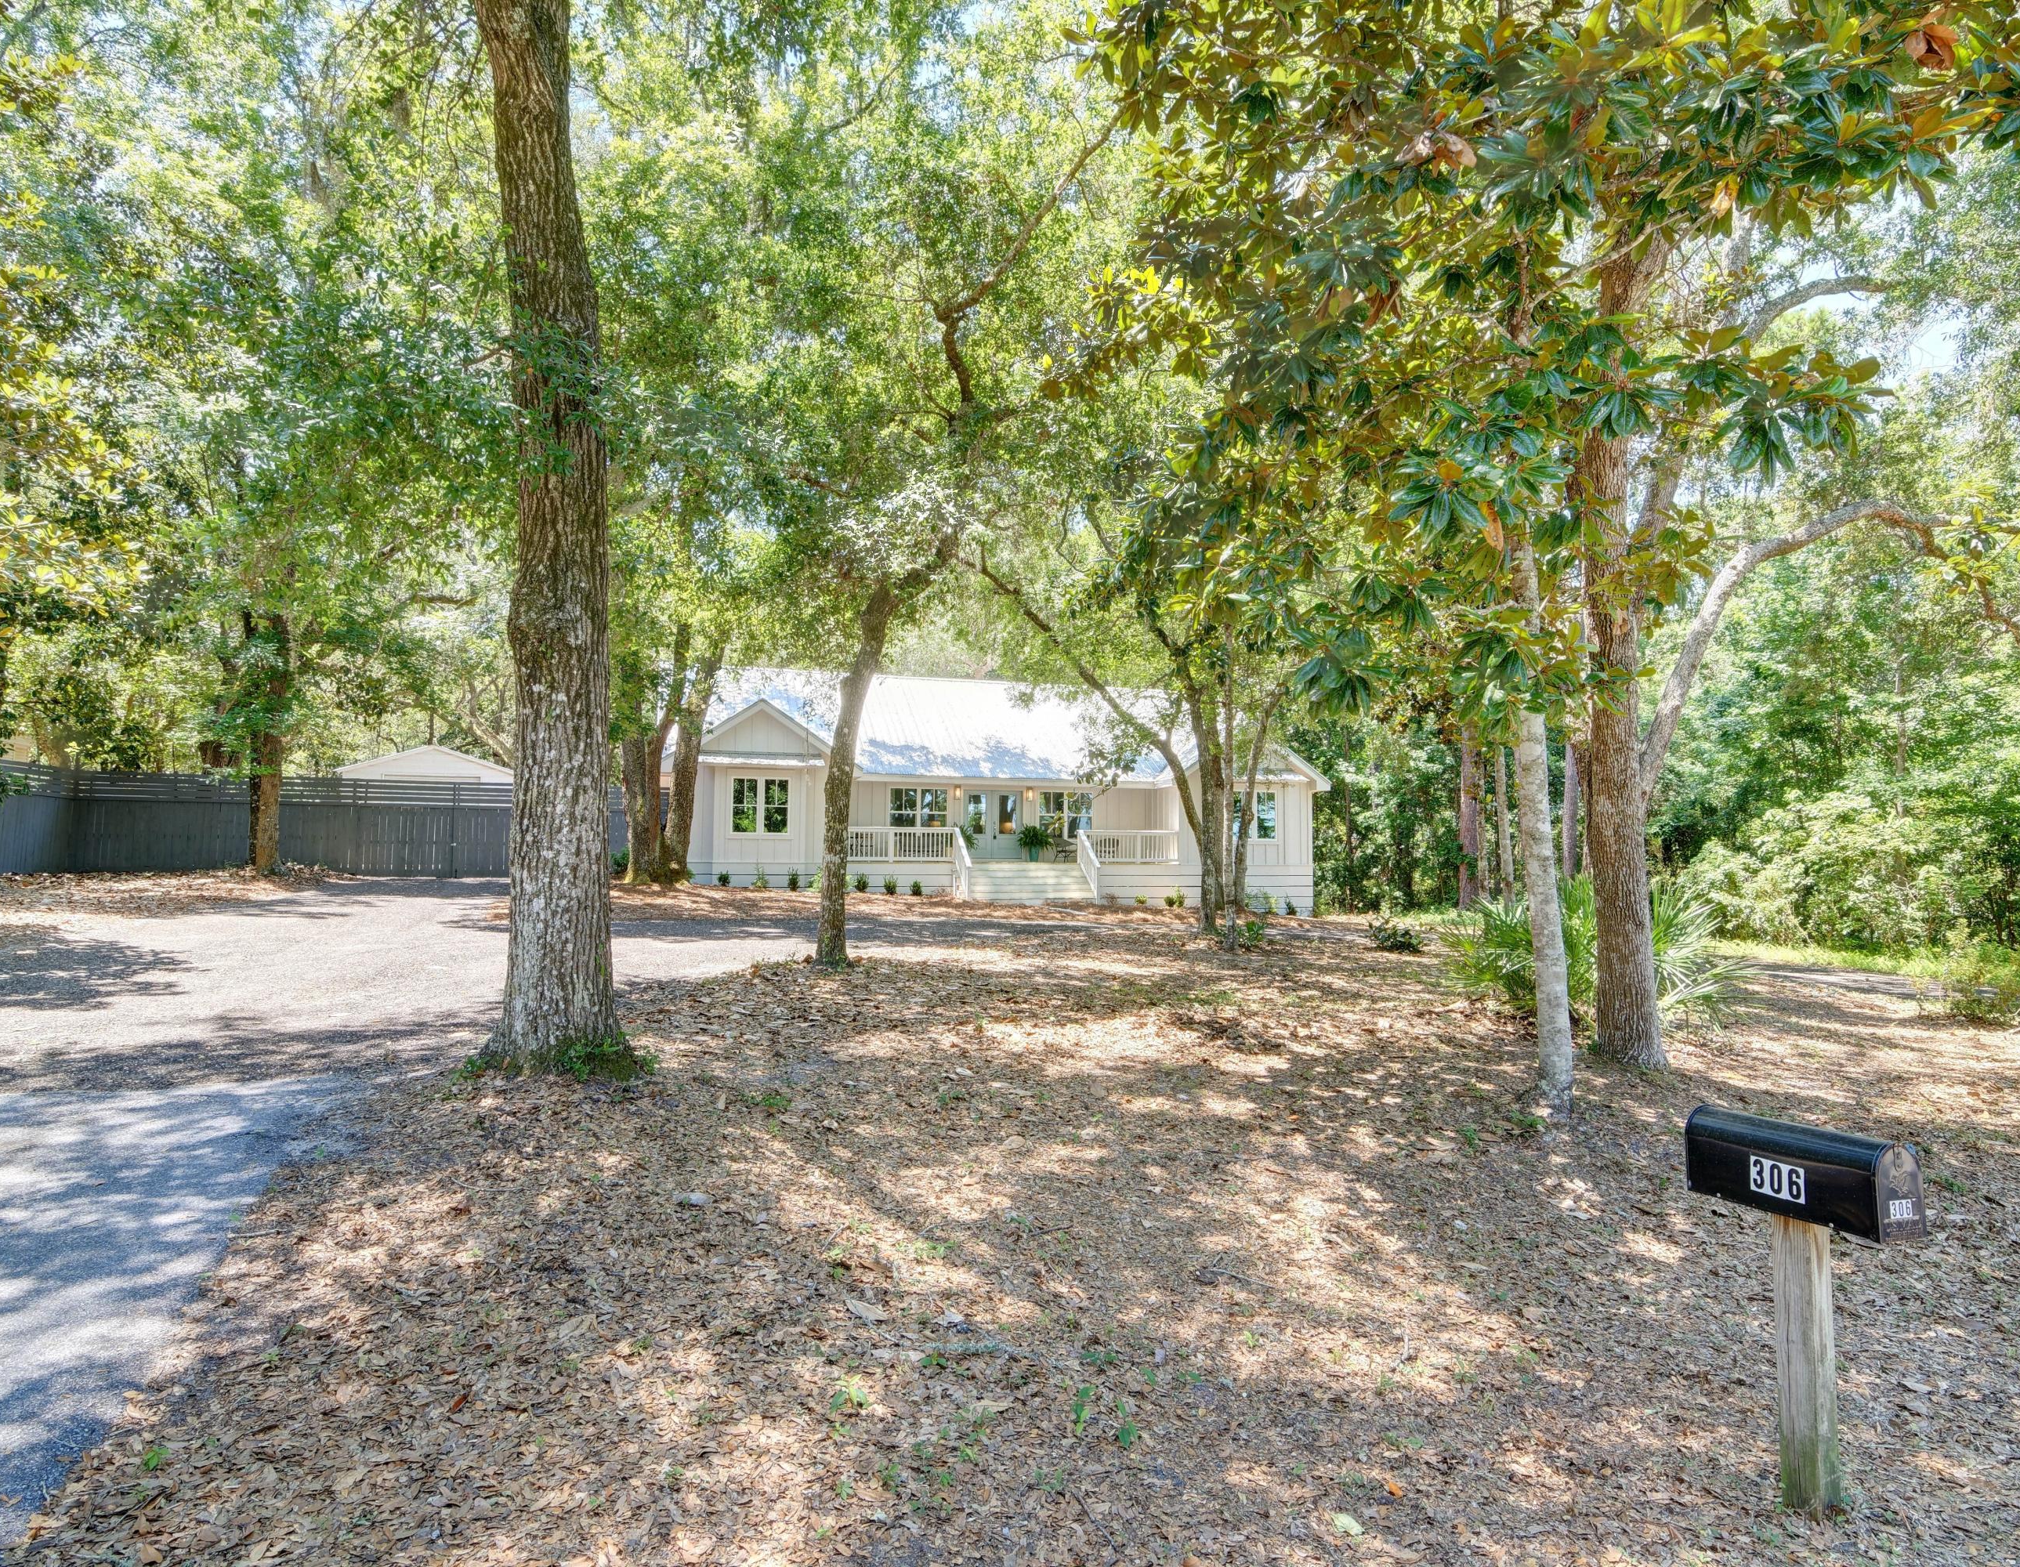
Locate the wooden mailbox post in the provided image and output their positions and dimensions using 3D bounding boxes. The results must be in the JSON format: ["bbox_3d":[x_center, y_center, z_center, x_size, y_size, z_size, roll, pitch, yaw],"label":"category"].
[{"bbox_3d":[2.055,1.370,2.705,0.172,0.957,0.478,2,-3,-20],"label":"wooden mailbox post"}]

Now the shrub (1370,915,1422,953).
[{"bbox_3d":[7.164,2.711,19.400,0.900,0.660,0.800,-1,-3,20],"label":"shrub"}]

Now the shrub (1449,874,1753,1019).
[{"bbox_3d":[6.425,1.792,11.400,2.800,1.400,2.400,-1,-4,29],"label":"shrub"}]

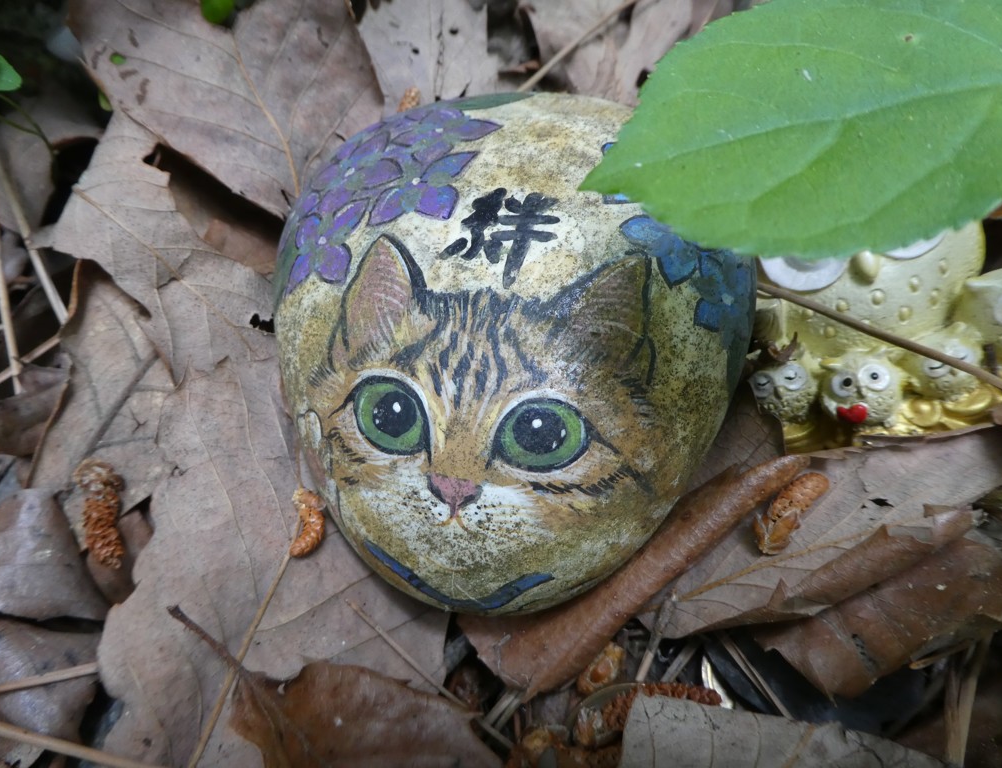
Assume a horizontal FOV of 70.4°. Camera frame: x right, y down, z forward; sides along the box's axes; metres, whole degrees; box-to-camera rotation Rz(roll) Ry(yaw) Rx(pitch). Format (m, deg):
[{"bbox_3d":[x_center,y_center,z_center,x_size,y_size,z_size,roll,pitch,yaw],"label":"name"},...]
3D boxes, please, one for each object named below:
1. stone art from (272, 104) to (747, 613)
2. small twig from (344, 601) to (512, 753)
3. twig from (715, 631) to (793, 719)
[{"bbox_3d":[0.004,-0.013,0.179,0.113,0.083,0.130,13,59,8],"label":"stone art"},{"bbox_3d":[-0.018,0.068,0.168,0.052,0.002,0.002,37,65,13],"label":"small twig"},{"bbox_3d":[0.062,0.071,0.174,0.003,0.002,0.025,-35,74,-20],"label":"twig"}]

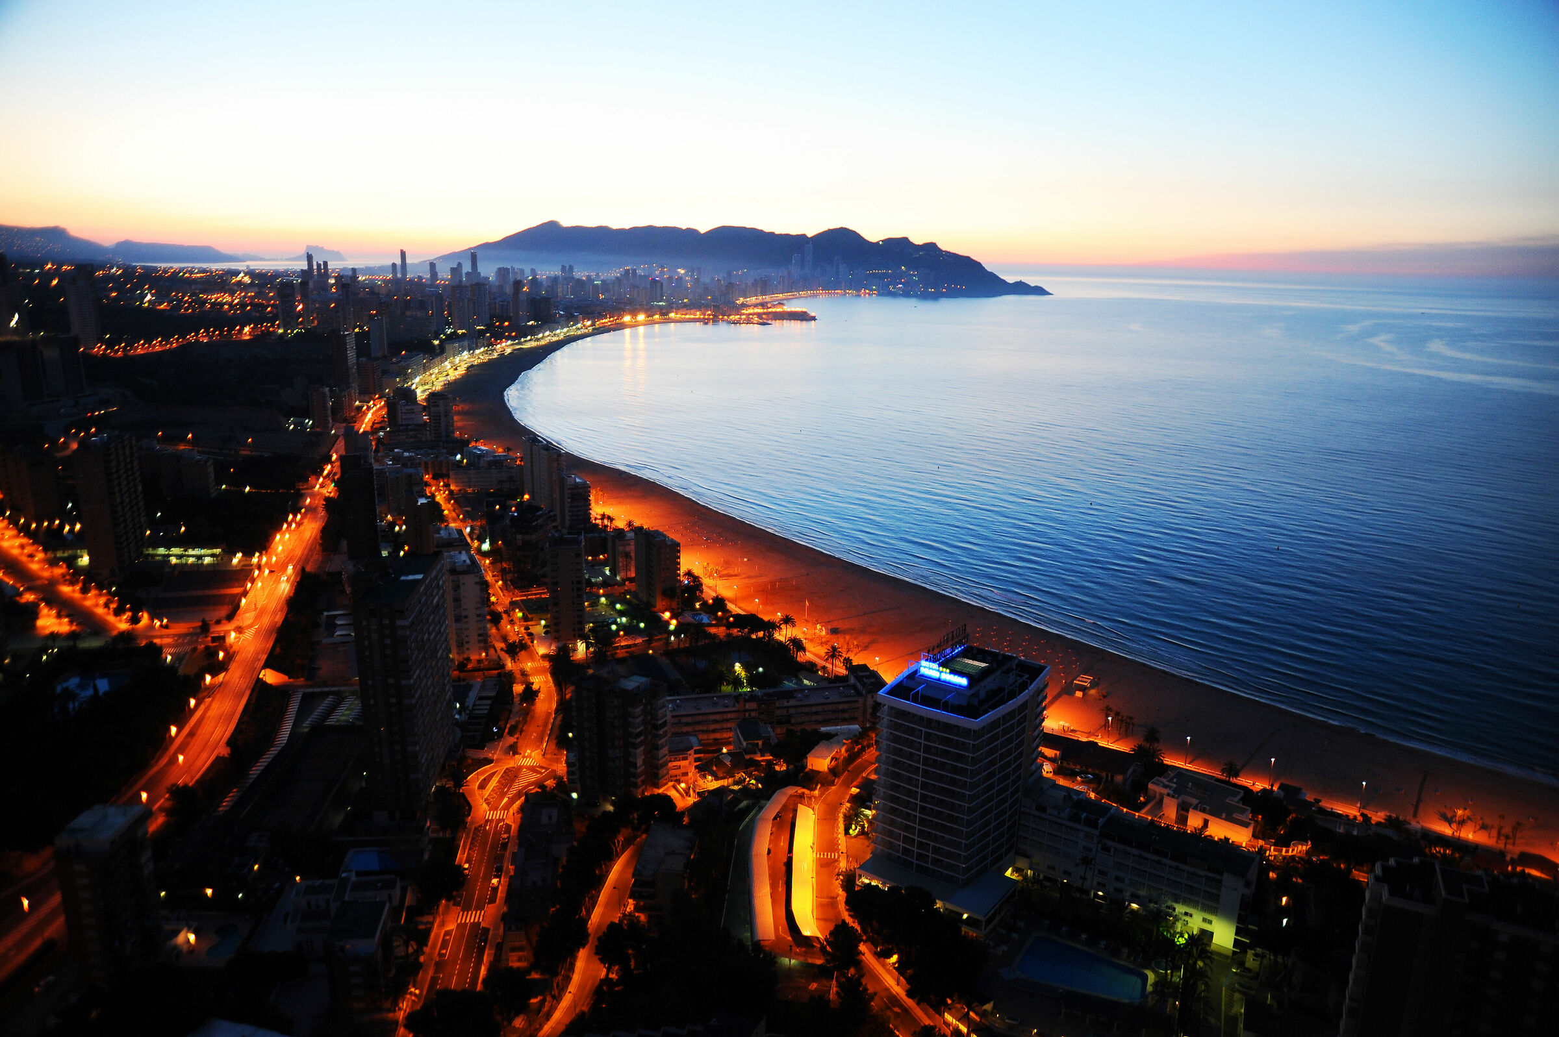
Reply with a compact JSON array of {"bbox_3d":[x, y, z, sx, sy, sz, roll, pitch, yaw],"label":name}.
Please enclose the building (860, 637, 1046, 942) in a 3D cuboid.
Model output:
[{"bbox_3d":[48.070,62.940,259.420,31.920,50.500,48.980,11,18,36],"label":"building"}]

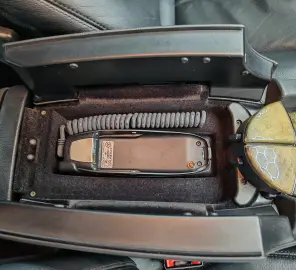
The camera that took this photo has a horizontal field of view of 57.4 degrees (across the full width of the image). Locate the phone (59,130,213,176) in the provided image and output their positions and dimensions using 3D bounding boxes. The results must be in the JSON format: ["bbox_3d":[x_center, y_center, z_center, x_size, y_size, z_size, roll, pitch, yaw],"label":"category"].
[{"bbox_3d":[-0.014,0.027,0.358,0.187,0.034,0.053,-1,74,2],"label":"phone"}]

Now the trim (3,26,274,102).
[{"bbox_3d":[-0.003,-0.075,0.314,0.292,0.092,0.044,-1,74,2],"label":"trim"}]

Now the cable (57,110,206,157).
[{"bbox_3d":[-0.021,-0.002,0.352,0.187,0.024,0.052,-1,74,2],"label":"cable"}]

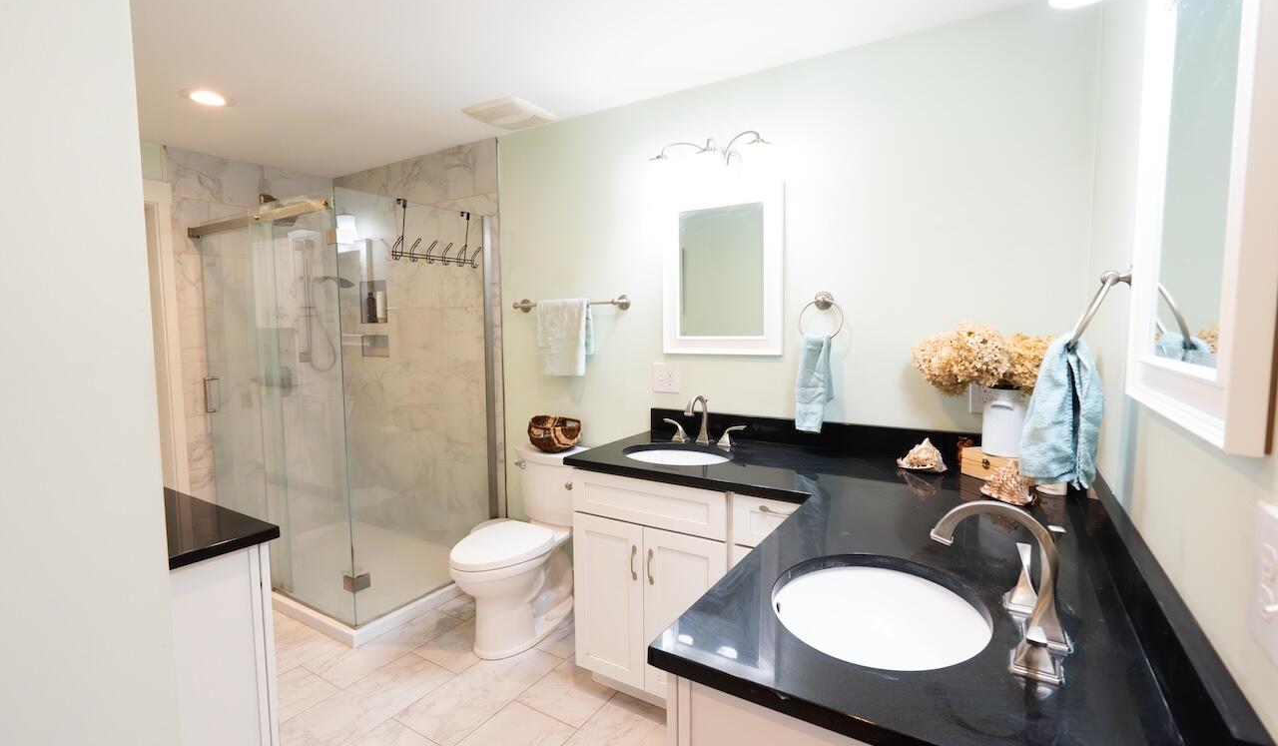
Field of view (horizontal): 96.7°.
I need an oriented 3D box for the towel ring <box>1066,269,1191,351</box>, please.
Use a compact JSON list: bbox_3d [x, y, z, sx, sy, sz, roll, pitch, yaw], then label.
[{"bbox_3d":[0.881,-0.129,1.082,0.100,0.170,0.160,2,5,32],"label":"towel ring"}]

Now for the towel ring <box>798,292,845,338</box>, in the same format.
[{"bbox_3d":[0.698,-0.211,2.156,0.168,0.193,0.062,2,5,32],"label":"towel ring"}]

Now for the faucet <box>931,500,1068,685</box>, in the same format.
[{"bbox_3d":[0.568,0.303,0.895,0.188,0.206,0.360,2,5,32],"label":"faucet"}]

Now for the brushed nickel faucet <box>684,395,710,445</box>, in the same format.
[{"bbox_3d":[0.238,0.190,2.262,0.060,0.202,0.190,2,5,32],"label":"brushed nickel faucet"}]

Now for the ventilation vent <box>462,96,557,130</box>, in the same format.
[{"bbox_3d":[-0.599,-1.195,2.653,0.295,0.032,0.295,2,5,32],"label":"ventilation vent"}]

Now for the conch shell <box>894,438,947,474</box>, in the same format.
[{"bbox_3d":[0.955,0.269,1.912,0.154,0.102,0.110,2,5,32],"label":"conch shell"}]

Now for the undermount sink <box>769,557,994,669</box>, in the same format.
[{"bbox_3d":[0.408,0.486,0.980,0.350,0.160,0.430,2,5,32],"label":"undermount sink"}]

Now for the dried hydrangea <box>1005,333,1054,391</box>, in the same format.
[{"bbox_3d":[1.176,-0.035,1.697,0.160,0.175,0.160,2,5,32],"label":"dried hydrangea"}]

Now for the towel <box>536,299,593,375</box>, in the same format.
[{"bbox_3d":[-0.374,-0.171,2.788,0.305,0.378,0.075,2,5,32],"label":"towel"}]

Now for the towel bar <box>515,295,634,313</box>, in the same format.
[{"bbox_3d":[-0.353,-0.339,2.798,0.698,0.069,0.089,2,5,32],"label":"towel bar"}]

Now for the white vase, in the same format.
[{"bbox_3d":[1.117,0.144,1.736,0.116,0.212,0.116,2,5,32],"label":"white vase"}]

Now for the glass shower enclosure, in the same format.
[{"bbox_3d":[-1.665,0.122,3.200,1.495,1.930,0.862,2,5,32],"label":"glass shower enclosure"}]

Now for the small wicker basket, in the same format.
[{"bbox_3d":[-0.406,0.305,2.746,0.250,0.150,0.250,-1,5,0],"label":"small wicker basket"}]

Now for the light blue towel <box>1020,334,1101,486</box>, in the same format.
[{"bbox_3d":[0.832,0.077,1.118,0.125,0.295,0.130,2,5,32],"label":"light blue towel"}]

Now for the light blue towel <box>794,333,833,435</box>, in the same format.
[{"bbox_3d":[0.657,0.042,2.132,0.135,0.360,0.085,2,5,32],"label":"light blue towel"}]

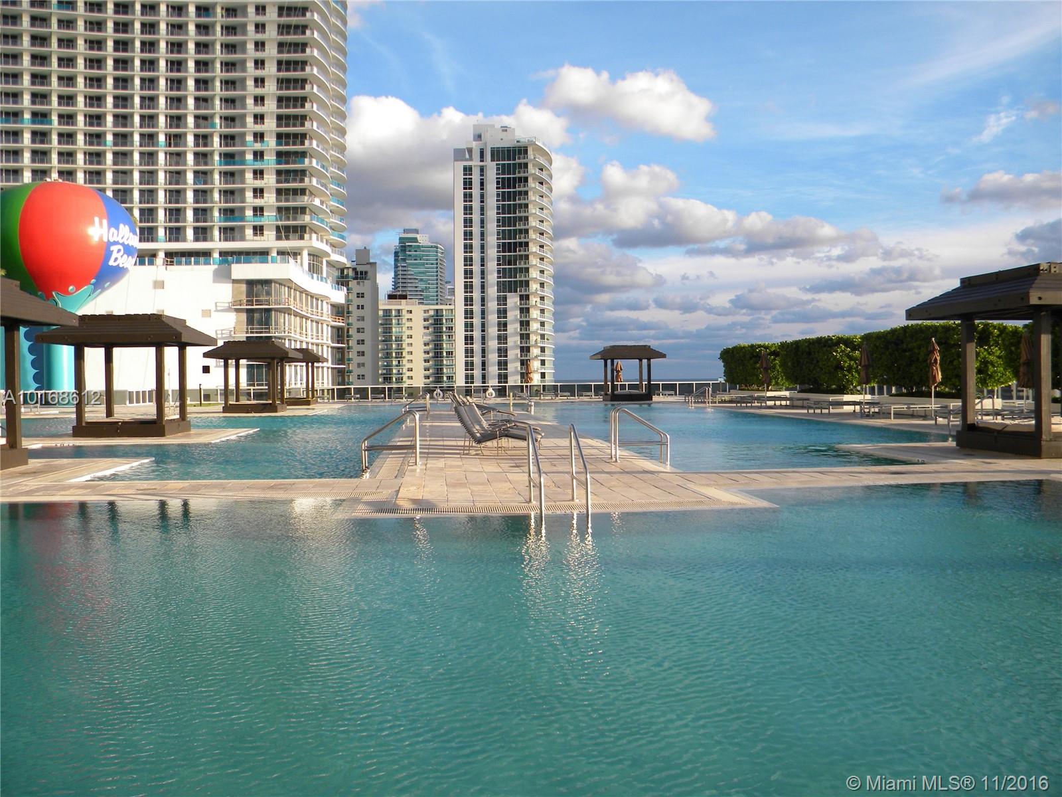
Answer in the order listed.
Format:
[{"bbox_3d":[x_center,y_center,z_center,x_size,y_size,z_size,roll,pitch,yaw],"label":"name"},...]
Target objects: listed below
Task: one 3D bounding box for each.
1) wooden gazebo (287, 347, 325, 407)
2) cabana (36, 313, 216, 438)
[{"bbox_3d":[-13.830,-1.206,49.874,3.690,3.240,3.690,-1,1,-6],"label":"wooden gazebo"},{"bbox_3d":[-11.172,-0.621,24.187,3.690,3.240,3.690,-1,1,-6],"label":"cabana"}]

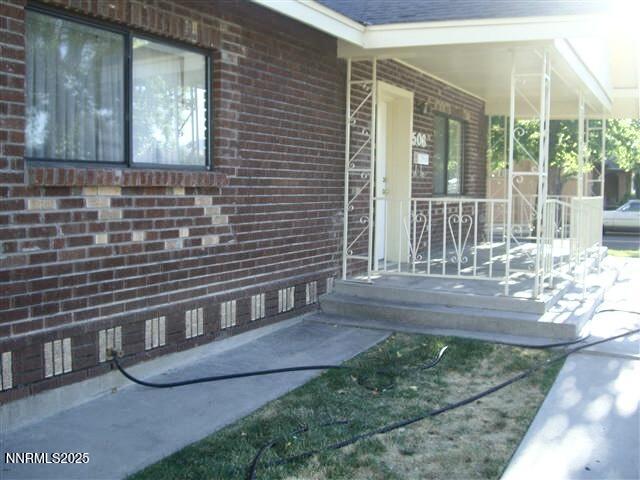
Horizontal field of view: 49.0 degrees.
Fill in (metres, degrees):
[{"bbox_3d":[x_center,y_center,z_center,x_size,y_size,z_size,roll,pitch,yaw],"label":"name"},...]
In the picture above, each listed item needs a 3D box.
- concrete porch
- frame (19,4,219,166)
[{"bbox_3d":[2.297,0.482,8.741,2.414,0.279,5.184,3,5,28],"label":"concrete porch"},{"bbox_3d":[-1.270,-0.940,4.652,0.071,0.910,1.776,3,5,28],"label":"frame"}]

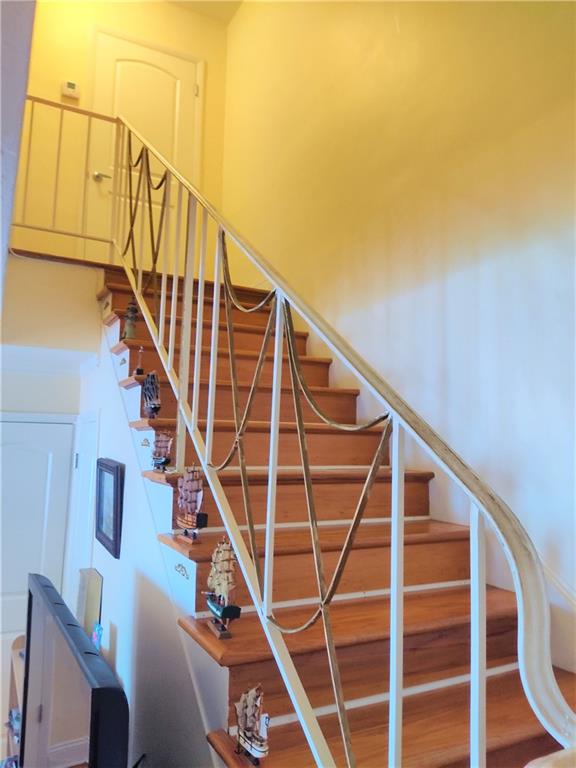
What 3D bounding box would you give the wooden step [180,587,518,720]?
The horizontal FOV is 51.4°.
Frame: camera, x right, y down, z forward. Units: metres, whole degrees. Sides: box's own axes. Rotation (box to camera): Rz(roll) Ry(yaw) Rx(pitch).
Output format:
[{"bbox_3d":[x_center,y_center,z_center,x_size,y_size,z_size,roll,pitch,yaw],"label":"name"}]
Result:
[{"bbox_3d":[0.261,0.748,1.725,1.094,0.174,0.303,3,-6,-25],"label":"wooden step"}]

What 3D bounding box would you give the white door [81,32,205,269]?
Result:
[{"bbox_3d":[-1.109,-1.581,4.574,0.781,2.035,0.045,4,-6,-26],"label":"white door"}]

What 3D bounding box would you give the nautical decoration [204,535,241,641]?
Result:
[{"bbox_3d":[-0.171,0.501,1.509,0.067,0.232,0.195,3,-6,-20],"label":"nautical decoration"}]

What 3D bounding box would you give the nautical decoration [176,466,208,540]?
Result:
[{"bbox_3d":[-0.296,0.361,1.828,0.058,0.225,0.205,3,-6,-25],"label":"nautical decoration"}]

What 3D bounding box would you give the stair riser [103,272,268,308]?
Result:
[{"bbox_3d":[-0.660,-0.558,3.840,1.059,0.184,0.275,3,-6,-25],"label":"stair riser"}]

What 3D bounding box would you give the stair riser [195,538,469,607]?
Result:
[{"bbox_3d":[0.205,0.588,1.850,1.019,0.141,0.025,4,-6,-26],"label":"stair riser"}]

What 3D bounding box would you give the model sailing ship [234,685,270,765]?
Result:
[{"bbox_3d":[-0.081,0.726,1.310,0.054,0.153,0.156,3,-6,-25],"label":"model sailing ship"}]

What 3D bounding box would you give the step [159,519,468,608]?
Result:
[{"bbox_3d":[0.144,0.584,1.991,1.094,0.174,0.303,3,-6,-25],"label":"step"}]

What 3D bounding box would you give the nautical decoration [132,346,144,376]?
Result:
[{"bbox_3d":[-0.649,-0.091,2.623,0.050,0.147,0.050,3,-6,-25],"label":"nautical decoration"}]

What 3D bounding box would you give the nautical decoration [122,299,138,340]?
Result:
[{"bbox_3d":[-0.718,-0.285,2.739,0.060,0.205,0.060,4,-6,-26],"label":"nautical decoration"}]

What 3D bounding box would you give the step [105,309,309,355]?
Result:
[{"bbox_3d":[-0.376,-0.239,3.204,1.059,0.174,0.050,3,-6,-25],"label":"step"}]

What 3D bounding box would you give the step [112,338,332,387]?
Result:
[{"bbox_3d":[-0.313,-0.062,2.950,1.074,0.180,0.291,4,-6,-26],"label":"step"}]

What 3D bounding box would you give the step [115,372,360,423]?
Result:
[{"bbox_3d":[-0.199,0.097,2.695,1.074,0.180,0.291,4,-6,-26],"label":"step"}]

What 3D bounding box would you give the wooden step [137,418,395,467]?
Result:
[{"bbox_3d":[-0.086,0.256,2.440,1.074,0.180,0.291,4,-6,-26],"label":"wooden step"}]

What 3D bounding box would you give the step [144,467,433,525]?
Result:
[{"bbox_3d":[0.028,0.415,2.185,1.074,0.180,0.291,4,-6,-26],"label":"step"}]

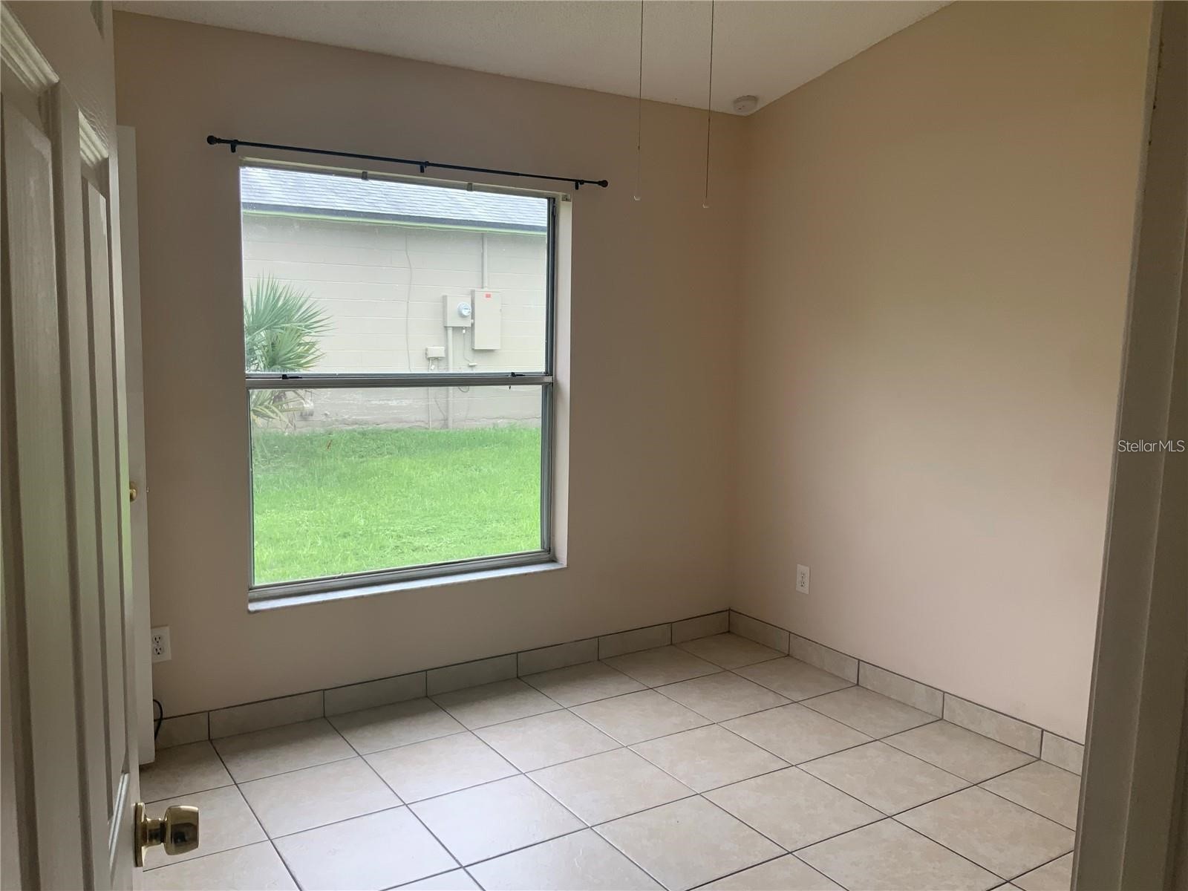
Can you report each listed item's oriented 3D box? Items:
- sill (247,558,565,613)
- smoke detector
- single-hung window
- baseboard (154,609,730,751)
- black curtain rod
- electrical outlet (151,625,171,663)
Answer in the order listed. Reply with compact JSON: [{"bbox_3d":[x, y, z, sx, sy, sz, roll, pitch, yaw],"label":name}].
[{"bbox_3d":[-0.694,0.551,3.932,1.320,0.022,0.130,-4,8,-32],"label":"sill"},{"bbox_3d":[0.659,-1.476,4.320,0.117,0.040,0.117,-5,-3,0],"label":"smoke detector"},{"bbox_3d":[-0.727,-0.233,3.903,1.315,1.545,0.080,-4,8,-32],"label":"single-hung window"},{"bbox_3d":[-0.422,0.925,4.107,2.600,0.107,0.012,-4,8,-32],"label":"baseboard"},{"bbox_3d":[-0.607,-1.033,3.676,1.570,0.045,0.065,-4,8,-32],"label":"black curtain rod"},{"bbox_3d":[-1.478,0.679,3.382,0.073,0.117,0.008,-4,8,-32],"label":"electrical outlet"}]

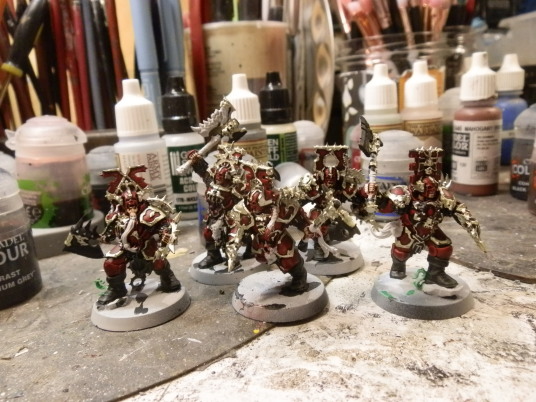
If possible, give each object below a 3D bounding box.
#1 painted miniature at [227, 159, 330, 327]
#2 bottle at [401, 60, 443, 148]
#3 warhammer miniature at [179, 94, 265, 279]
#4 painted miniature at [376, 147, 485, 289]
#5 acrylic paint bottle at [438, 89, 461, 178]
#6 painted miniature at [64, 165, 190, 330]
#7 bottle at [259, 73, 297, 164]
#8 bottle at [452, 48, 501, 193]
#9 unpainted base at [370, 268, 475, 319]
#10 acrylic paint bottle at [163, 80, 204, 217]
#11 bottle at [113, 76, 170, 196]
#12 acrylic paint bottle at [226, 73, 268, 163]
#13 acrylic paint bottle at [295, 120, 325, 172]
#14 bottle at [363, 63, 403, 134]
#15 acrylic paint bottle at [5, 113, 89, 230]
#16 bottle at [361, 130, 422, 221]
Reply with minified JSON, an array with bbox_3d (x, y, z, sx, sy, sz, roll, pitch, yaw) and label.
[{"bbox_3d":[0.002,0.010,0.139,0.034,0.046,0.036,6,19,32],"label":"painted miniature"},{"bbox_3d":[0.086,-0.043,0.252,0.024,0.074,0.024,-2,16,10],"label":"bottle"},{"bbox_3d":[-0.017,-0.005,0.163,0.034,0.065,0.035,4,18,28],"label":"warhammer miniature"},{"bbox_3d":[0.046,0.003,0.133,0.038,0.058,0.034,-4,16,3],"label":"painted miniature"},{"bbox_3d":[0.126,-0.045,0.279,0.033,0.056,0.034,2,16,24],"label":"acrylic paint bottle"},{"bbox_3d":[-0.045,0.013,0.140,0.036,0.048,0.035,-5,16,0],"label":"painted miniature"},{"bbox_3d":[0.006,-0.037,0.255,0.024,0.073,0.024,4,18,29],"label":"bottle"},{"bbox_3d":[0.119,-0.044,0.248,0.025,0.077,0.025,-9,15,-18],"label":"bottle"},{"bbox_3d":[0.050,0.029,0.142,0.032,0.004,0.032,-1,15,19],"label":"unpainted base"},{"bbox_3d":[-0.048,-0.030,0.247,0.025,0.077,0.025,-7,14,-10],"label":"acrylic paint bottle"},{"bbox_3d":[-0.067,-0.025,0.230,0.025,0.077,0.025,-9,15,-15],"label":"bottle"},{"bbox_3d":[-0.013,-0.035,0.252,0.024,0.074,0.024,-6,16,-5],"label":"acrylic paint bottle"},{"bbox_3d":[0.027,-0.037,0.316,0.033,0.043,0.034,-3,14,5],"label":"acrylic paint bottle"},{"bbox_3d":[0.074,-0.050,0.284,0.025,0.077,0.025,-1,15,15],"label":"bottle"},{"bbox_3d":[-0.111,-0.016,0.220,0.037,0.053,0.033,-11,15,-31],"label":"acrylic paint bottle"},{"bbox_3d":[0.062,-0.014,0.216,0.029,0.041,0.029,0,17,14],"label":"bottle"}]

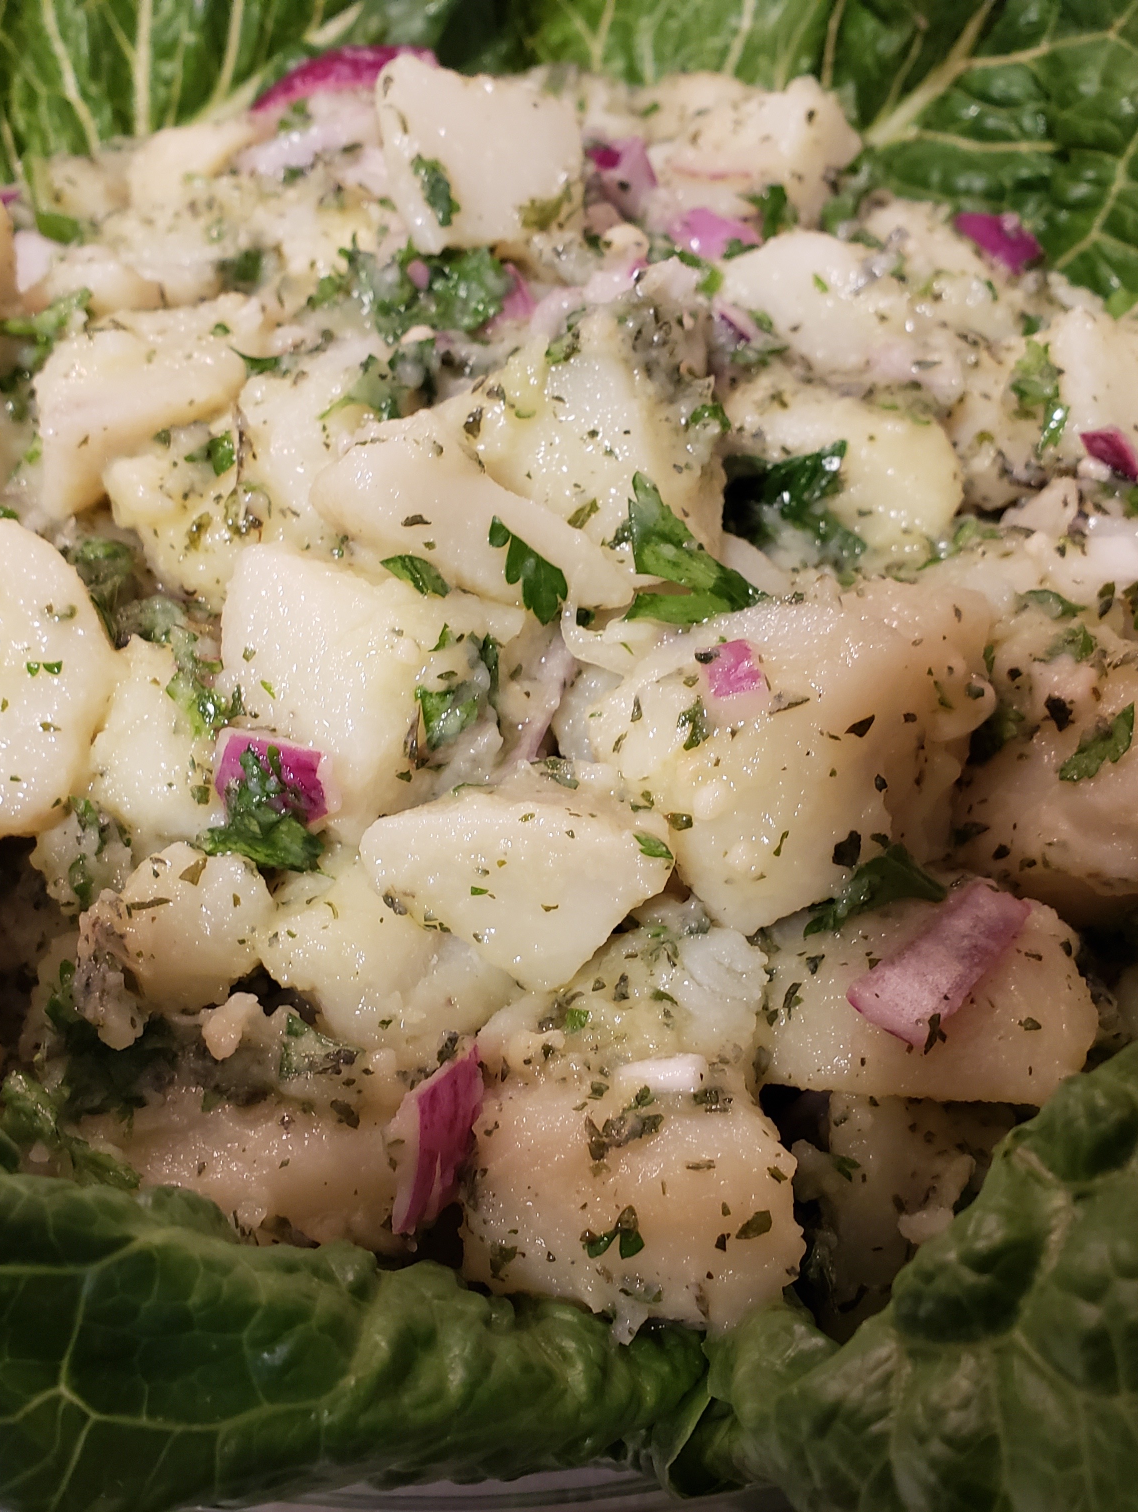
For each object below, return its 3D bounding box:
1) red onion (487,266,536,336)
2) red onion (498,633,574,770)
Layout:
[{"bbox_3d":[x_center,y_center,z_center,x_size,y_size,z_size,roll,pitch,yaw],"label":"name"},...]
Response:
[{"bbox_3d":[-0.012,-0.091,0.305,0.012,0.007,0.015,-12,84,-21],"label":"red onion"},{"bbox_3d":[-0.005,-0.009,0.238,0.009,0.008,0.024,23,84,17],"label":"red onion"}]

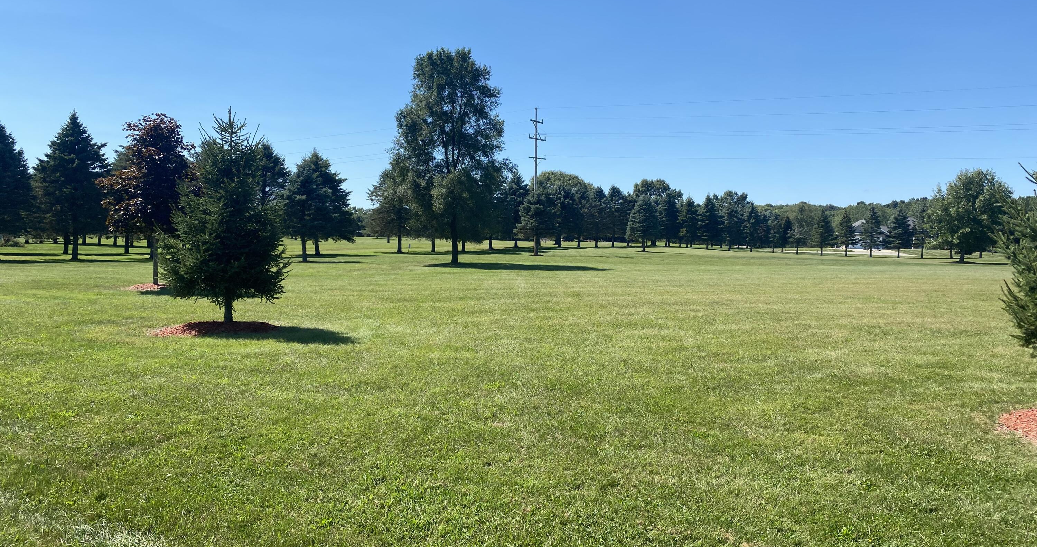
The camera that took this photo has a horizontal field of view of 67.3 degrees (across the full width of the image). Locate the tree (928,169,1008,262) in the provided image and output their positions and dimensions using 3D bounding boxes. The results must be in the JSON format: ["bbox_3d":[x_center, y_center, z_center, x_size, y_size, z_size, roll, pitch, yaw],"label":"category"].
[{"bbox_3d":[31.098,-3.983,53.869,5.500,6.400,5.300,0,3,0],"label":"tree"}]

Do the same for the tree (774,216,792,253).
[{"bbox_3d":[32.841,-4.986,96.886,2.520,4.630,2.520,0,3,0],"label":"tree"}]

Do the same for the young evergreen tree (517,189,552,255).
[{"bbox_3d":[1.343,-4.082,62.871,3.280,5.220,3.280,0,3,0],"label":"young evergreen tree"}]

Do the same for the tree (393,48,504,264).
[{"bbox_3d":[-3.782,-6.450,43.034,6.100,11.790,5.700,0,3,0],"label":"tree"}]

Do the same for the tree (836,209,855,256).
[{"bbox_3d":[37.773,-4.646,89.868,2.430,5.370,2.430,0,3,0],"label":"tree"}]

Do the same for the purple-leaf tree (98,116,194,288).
[{"bbox_3d":[-11.793,-2.365,24.867,3.430,5.390,3.430,0,3,0],"label":"purple-leaf tree"}]

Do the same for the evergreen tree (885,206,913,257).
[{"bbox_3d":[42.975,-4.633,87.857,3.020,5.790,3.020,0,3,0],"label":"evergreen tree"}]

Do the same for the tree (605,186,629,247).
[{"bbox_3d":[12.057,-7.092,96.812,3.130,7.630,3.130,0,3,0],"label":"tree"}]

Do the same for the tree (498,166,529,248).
[{"bbox_3d":[-0.525,-7.764,91.729,4.000,9.510,4.000,0,3,0],"label":"tree"}]

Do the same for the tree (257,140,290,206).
[{"bbox_3d":[-19.372,-5.737,59.790,5.000,8.800,4.800,0,3,0],"label":"tree"}]

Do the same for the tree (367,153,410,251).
[{"bbox_3d":[-10.958,-6.193,69.786,5.530,8.680,5.530,0,3,0],"label":"tree"}]

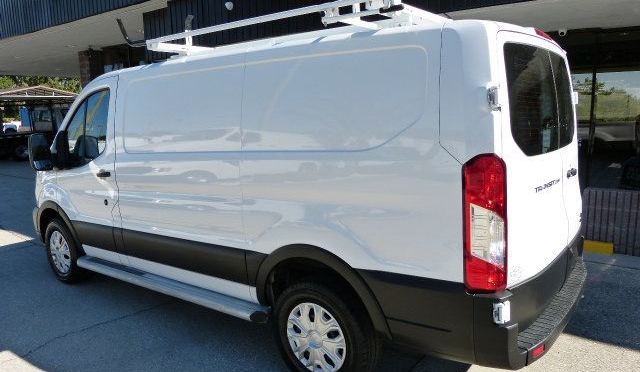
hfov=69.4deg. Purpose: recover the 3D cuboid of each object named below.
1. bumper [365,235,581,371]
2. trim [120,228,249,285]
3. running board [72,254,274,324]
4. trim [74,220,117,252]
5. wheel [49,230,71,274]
[{"bbox_3d":[1.158,0.493,2.977,0.857,0.449,2.040,3,10,38],"label":"bumper"},{"bbox_3d":[-1.034,0.487,3.381,1.499,0.230,0.051,3,10,38],"label":"trim"},{"bbox_3d":[-1.282,0.729,3.611,2.326,0.097,0.173,4,11,38],"label":"running board"},{"bbox_3d":[-2.013,0.441,4.157,0.704,0.230,0.051,3,10,38],"label":"trim"},{"bbox_3d":[-2.639,0.679,4.807,0.439,0.439,0.143,4,11,38],"label":"wheel"}]

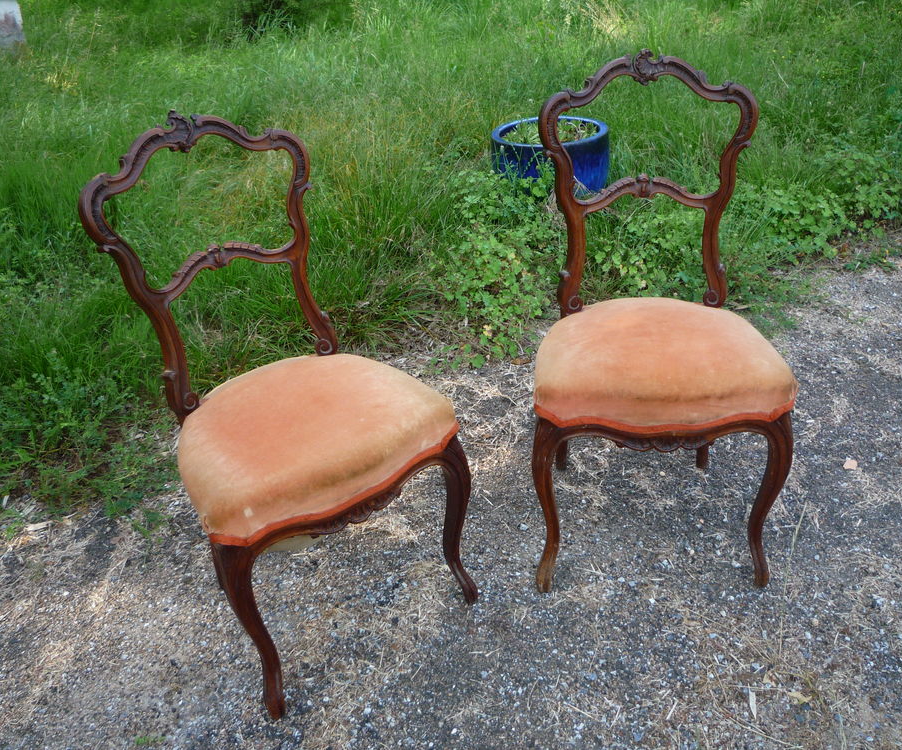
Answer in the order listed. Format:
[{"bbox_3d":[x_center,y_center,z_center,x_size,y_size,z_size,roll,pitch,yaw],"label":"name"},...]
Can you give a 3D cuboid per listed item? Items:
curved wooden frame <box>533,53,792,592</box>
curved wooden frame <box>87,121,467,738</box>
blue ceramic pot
[{"bbox_3d":[0.374,-0.087,1.627,0.464,0.910,0.480,-2,33,4],"label":"curved wooden frame"},{"bbox_3d":[-0.288,0.045,1.502,0.464,0.910,0.480,-24,38,-27],"label":"curved wooden frame"},{"bbox_3d":[0.393,-0.849,3.422,0.447,0.239,0.447,-3,33,2],"label":"blue ceramic pot"}]

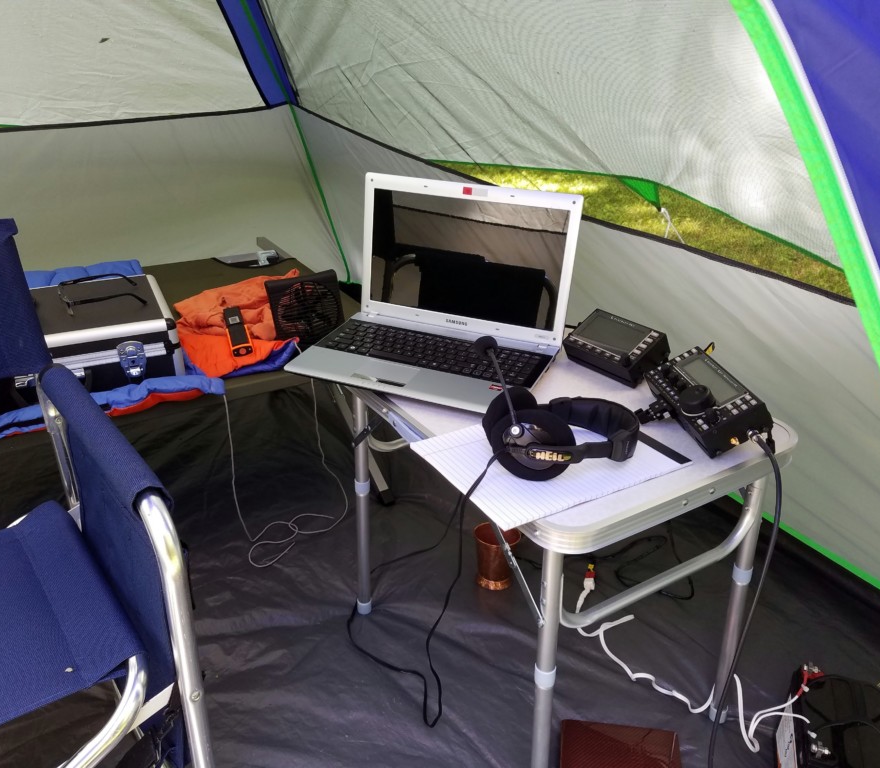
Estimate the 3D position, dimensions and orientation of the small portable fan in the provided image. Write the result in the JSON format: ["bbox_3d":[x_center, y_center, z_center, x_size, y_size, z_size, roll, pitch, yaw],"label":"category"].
[{"bbox_3d":[-0.299,-0.162,1.676,0.160,0.148,0.060,-14,13,-28],"label":"small portable fan"}]

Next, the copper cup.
[{"bbox_3d":[0.110,0.341,1.509,0.091,0.119,0.091,1,24,0],"label":"copper cup"}]

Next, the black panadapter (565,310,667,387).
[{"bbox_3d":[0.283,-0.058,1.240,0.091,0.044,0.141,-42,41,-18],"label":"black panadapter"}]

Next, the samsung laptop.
[{"bbox_3d":[-0.011,-0.147,1.203,0.380,0.274,0.302,12,30,21],"label":"samsung laptop"}]

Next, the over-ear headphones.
[{"bbox_3d":[0.153,0.055,0.969,0.193,0.100,0.120,-4,26,-7],"label":"over-ear headphones"}]

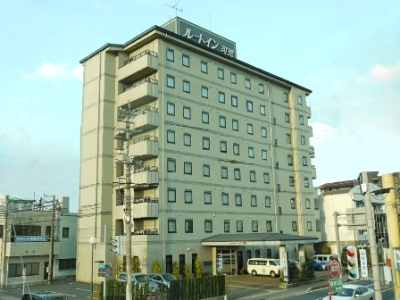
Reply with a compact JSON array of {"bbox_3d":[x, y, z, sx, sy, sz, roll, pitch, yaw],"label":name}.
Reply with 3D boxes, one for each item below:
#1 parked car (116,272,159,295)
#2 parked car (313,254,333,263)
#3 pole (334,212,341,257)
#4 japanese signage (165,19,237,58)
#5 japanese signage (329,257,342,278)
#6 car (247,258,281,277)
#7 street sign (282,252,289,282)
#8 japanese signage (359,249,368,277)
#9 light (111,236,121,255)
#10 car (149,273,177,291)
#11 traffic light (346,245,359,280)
[{"bbox_3d":[-4.983,10.970,33.697,1.500,1.620,3.550,10,-16,-43],"label":"parked car"},{"bbox_3d":[16.116,14.796,55.269,1.550,1.830,3.600,10,-16,-43],"label":"parked car"},{"bbox_3d":[13.169,9.231,39.528,0.280,6.500,0.280,10,-16,-43],"label":"pole"},{"bbox_3d":[-0.626,-12.843,53.860,10.400,3.500,5.000,10,-16,-43],"label":"japanese signage"},{"bbox_3d":[3.811,3.305,11.700,0.600,0.600,0.050,6,-14,-34],"label":"japanese signage"},{"bbox_3d":[7.652,13.249,47.120,1.700,1.980,4.700,10,-16,-43],"label":"car"},{"bbox_3d":[7.513,10.322,36.715,0.120,2.450,0.500,10,-16,-43],"label":"street sign"},{"bbox_3d":[7.192,4.962,18.300,0.040,1.220,0.310,10,-16,-43],"label":"japanese signage"},{"bbox_3d":[-5.157,5.802,25.300,0.440,1.150,0.380,10,-16,-43],"label":"light"},{"bbox_3d":[-2.775,11.194,34.701,1.720,1.480,4.200,10,-16,-43],"label":"car"},{"bbox_3d":[5.206,3.874,14.200,0.380,1.150,0.420,-10,-14,35],"label":"traffic light"}]

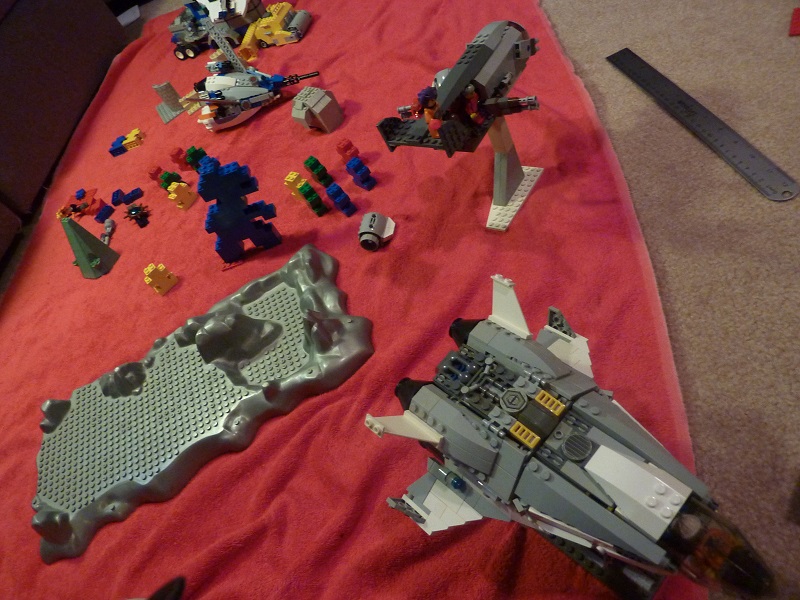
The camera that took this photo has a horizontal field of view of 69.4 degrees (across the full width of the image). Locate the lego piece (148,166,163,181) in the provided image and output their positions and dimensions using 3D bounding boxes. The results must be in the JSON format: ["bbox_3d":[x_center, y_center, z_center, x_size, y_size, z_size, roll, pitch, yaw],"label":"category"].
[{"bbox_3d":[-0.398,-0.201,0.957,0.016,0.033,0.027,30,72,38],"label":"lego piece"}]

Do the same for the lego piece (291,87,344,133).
[{"bbox_3d":[-0.129,-0.296,0.893,0.055,0.055,0.053,29,71,38],"label":"lego piece"}]

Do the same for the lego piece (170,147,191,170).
[{"bbox_3d":[-0.359,-0.233,0.953,0.032,0.040,0.016,11,61,32],"label":"lego piece"}]

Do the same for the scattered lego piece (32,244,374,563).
[{"bbox_3d":[-0.230,0.099,0.645,0.421,0.056,0.216,-29,49,3],"label":"scattered lego piece"}]

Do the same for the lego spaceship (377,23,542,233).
[{"bbox_3d":[0.093,-0.172,0.610,0.150,0.177,0.180,21,67,36],"label":"lego spaceship"}]

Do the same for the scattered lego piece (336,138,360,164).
[{"bbox_3d":[-0.070,-0.200,0.790,0.016,0.040,0.032,-45,49,-12],"label":"scattered lego piece"}]

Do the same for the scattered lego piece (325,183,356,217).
[{"bbox_3d":[-0.080,-0.134,0.758,0.016,0.040,0.032,-41,49,-8],"label":"scattered lego piece"}]

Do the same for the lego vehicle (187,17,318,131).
[{"bbox_3d":[-0.235,-0.343,0.896,0.207,0.119,0.205,-18,50,13],"label":"lego vehicle"}]

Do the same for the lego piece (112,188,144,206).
[{"bbox_3d":[-0.461,-0.177,0.979,0.052,0.011,0.034,-29,48,3],"label":"lego piece"}]

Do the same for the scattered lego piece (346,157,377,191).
[{"bbox_3d":[-0.053,-0.166,0.756,0.032,0.040,0.016,30,72,39],"label":"scattered lego piece"}]

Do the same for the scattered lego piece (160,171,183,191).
[{"bbox_3d":[-0.367,-0.187,0.935,0.017,0.038,0.031,30,72,38],"label":"scattered lego piece"}]

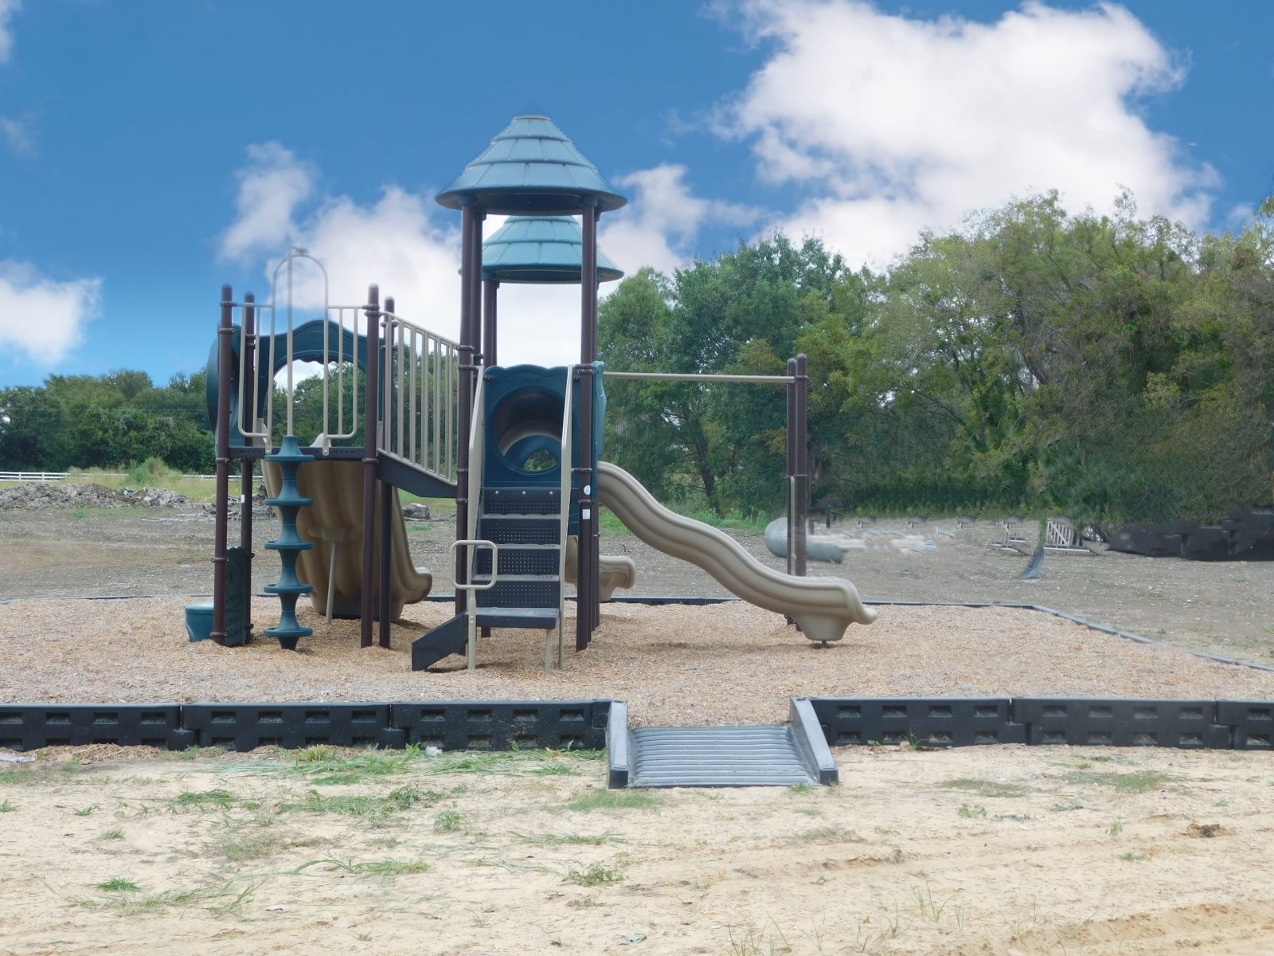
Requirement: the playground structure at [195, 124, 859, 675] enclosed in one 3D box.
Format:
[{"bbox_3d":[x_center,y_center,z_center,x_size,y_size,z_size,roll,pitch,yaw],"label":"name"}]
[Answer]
[{"bbox_3d":[-0.820,-0.820,19.300,5.650,4.500,6.500,1,-1,0],"label":"playground structure"}]

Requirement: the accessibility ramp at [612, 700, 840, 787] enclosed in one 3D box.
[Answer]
[{"bbox_3d":[0.442,1.450,12.000,1.190,0.290,1.660,1,-1,-1],"label":"accessibility ramp"}]

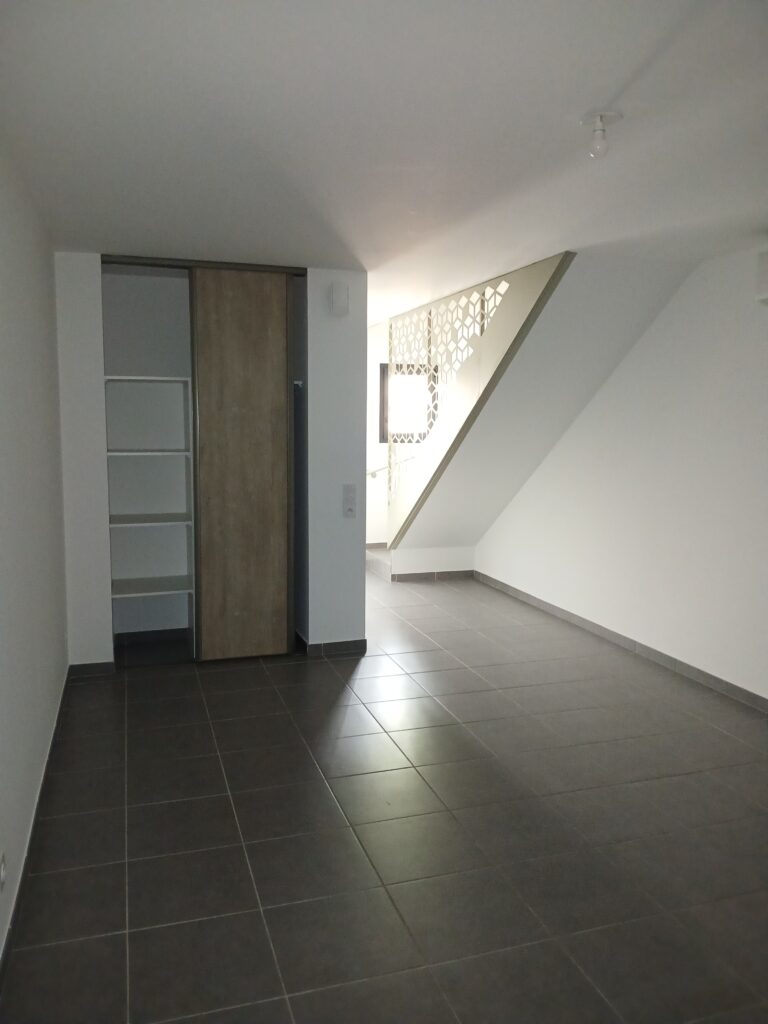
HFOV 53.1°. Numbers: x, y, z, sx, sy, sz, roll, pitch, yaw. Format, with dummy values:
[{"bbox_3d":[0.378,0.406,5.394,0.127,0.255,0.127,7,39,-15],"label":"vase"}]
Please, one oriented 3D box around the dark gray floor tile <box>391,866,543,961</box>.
[{"bbox_3d":[0.273,1.329,2.551,0.430,0.010,0.430,-2,7,-18],"label":"dark gray floor tile"}]

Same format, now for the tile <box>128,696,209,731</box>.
[{"bbox_3d":[-1.177,1.091,4.181,0.414,0.010,0.414,-2,7,-18],"label":"tile"}]

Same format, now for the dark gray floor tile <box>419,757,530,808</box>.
[{"bbox_3d":[0.405,1.196,3.399,0.414,0.010,0.414,-2,7,-18],"label":"dark gray floor tile"}]

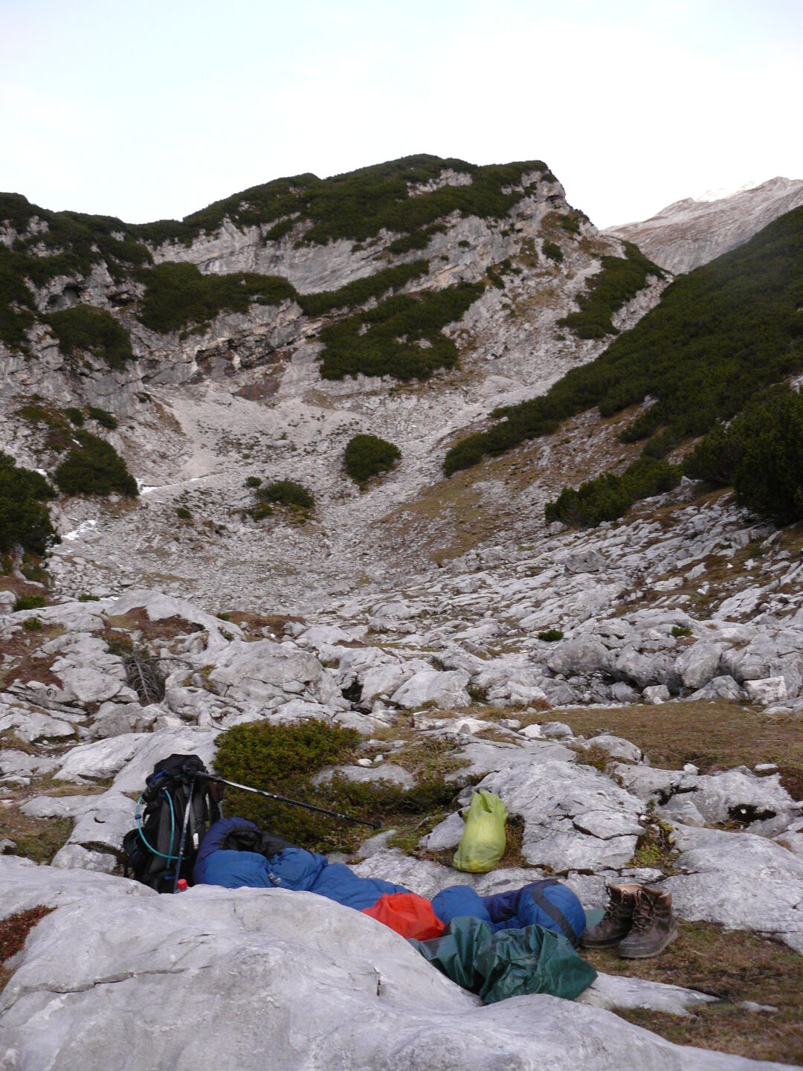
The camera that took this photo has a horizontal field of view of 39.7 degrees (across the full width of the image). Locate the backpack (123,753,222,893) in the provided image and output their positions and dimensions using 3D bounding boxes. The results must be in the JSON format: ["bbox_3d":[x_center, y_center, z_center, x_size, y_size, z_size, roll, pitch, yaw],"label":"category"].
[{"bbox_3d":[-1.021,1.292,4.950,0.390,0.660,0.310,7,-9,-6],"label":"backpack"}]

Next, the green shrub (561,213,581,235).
[{"bbox_3d":[22.874,-41.917,150.000,2.800,2.700,2.600,0,0,0],"label":"green shrub"}]

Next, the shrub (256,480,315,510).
[{"bbox_3d":[-6.242,-2.186,60.000,3.000,1.500,2.500,0,0,0],"label":"shrub"}]

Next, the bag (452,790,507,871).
[{"bbox_3d":[0.351,1.315,4.950,0.240,0.360,0.190,3,-3,6],"label":"bag"}]

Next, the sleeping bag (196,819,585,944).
[{"bbox_3d":[-0.083,1.398,4.500,1.700,0.360,0.580,0,0,21],"label":"sleeping bag"}]

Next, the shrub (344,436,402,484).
[{"bbox_3d":[-1.814,-4.706,70.000,3.500,3.000,3.100,0,0,0],"label":"shrub"}]

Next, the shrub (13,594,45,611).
[{"bbox_3d":[-5.837,1.058,17.500,0.500,0.260,0.420,0,0,0],"label":"shrub"}]

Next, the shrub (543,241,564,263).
[{"bbox_3d":[19.035,-35.599,140.000,2.600,2.600,2.400,0,0,0],"label":"shrub"}]

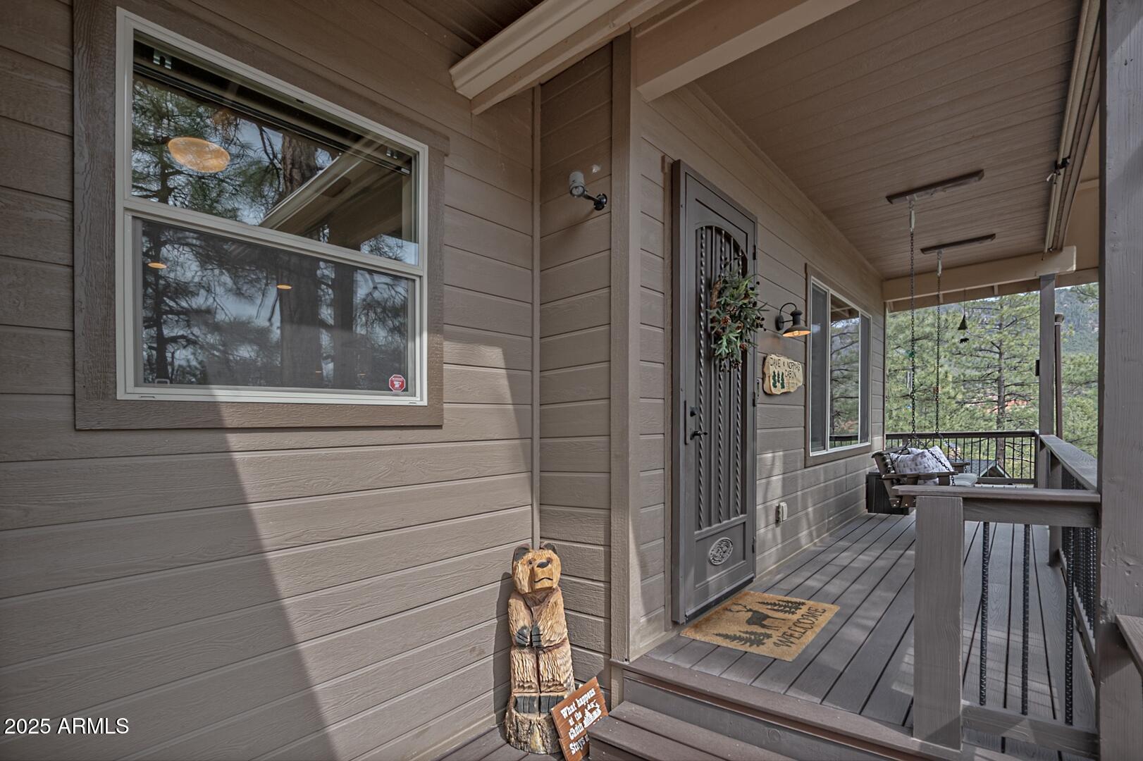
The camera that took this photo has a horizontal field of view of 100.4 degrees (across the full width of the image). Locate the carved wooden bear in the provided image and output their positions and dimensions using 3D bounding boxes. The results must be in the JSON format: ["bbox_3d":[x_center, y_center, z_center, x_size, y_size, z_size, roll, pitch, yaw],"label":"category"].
[{"bbox_3d":[-0.172,1.402,2.590,0.350,1.000,0.340,2,-3,-12],"label":"carved wooden bear"}]

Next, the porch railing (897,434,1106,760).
[{"bbox_3d":[3.443,0.981,3.692,0.700,0.950,5.880,-1,-4,43],"label":"porch railing"}]

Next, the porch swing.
[{"bbox_3d":[3.788,-0.191,5.074,0.760,2.860,1.750,-1,-4,43],"label":"porch swing"}]

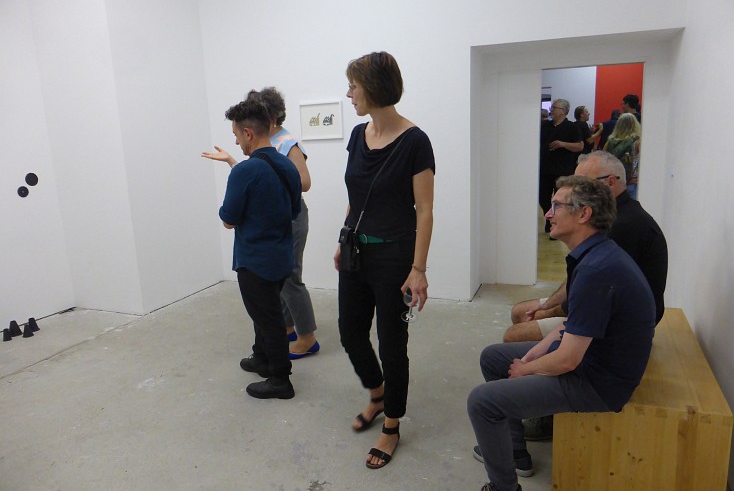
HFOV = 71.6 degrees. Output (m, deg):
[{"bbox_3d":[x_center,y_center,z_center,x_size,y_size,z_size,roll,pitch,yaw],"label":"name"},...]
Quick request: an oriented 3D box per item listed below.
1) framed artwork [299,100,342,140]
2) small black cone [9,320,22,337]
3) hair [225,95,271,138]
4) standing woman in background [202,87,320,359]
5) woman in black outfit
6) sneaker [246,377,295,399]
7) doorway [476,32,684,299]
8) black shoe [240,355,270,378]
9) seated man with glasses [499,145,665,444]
[{"bbox_3d":[-0.429,-1.166,4.777,0.450,0.345,0.030,2,11,21],"label":"framed artwork"},{"bbox_3d":[-2.828,0.664,4.089,0.095,0.116,0.095,2,11,21],"label":"small black cone"},{"bbox_3d":[-0.638,-0.695,2.765,0.235,0.205,0.175,0,11,13],"label":"hair"},{"bbox_3d":[-0.699,-0.139,3.503,0.850,1.770,0.480,-3,11,-5],"label":"standing woman in background"},{"bbox_3d":[0.073,0.081,2.243,0.470,1.750,0.400,3,12,25],"label":"woman in black outfit"},{"bbox_3d":[-0.554,0.807,2.940,0.285,0.108,0.105,-2,11,2],"label":"sneaker"},{"bbox_3d":[1.693,-0.578,4.356,1.520,2.160,0.520,2,11,21],"label":"doorway"},{"bbox_3d":[-0.675,0.756,3.230,0.285,0.110,0.105,4,12,29],"label":"black shoe"},{"bbox_3d":[0.982,0.240,2.373,0.760,1.330,0.540,2,11,21],"label":"seated man with glasses"}]

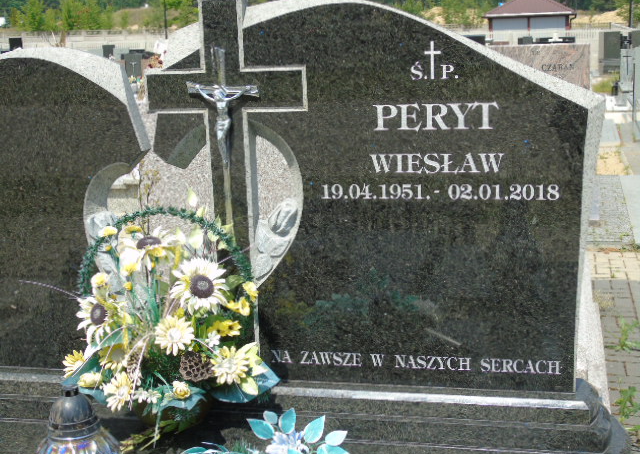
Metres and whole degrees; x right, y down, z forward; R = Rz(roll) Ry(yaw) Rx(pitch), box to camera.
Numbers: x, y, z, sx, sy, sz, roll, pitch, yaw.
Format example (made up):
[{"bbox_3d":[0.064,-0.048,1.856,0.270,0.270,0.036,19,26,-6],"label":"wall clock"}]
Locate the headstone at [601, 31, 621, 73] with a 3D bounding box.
[{"bbox_3d":[10.184,-6.117,35.000,0.600,1.430,0.270,-2,10,0],"label":"headstone"}]

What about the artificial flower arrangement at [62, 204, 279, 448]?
[{"bbox_3d":[-0.340,0.219,2.270,0.460,0.500,0.340,-1,10,6],"label":"artificial flower arrangement"}]

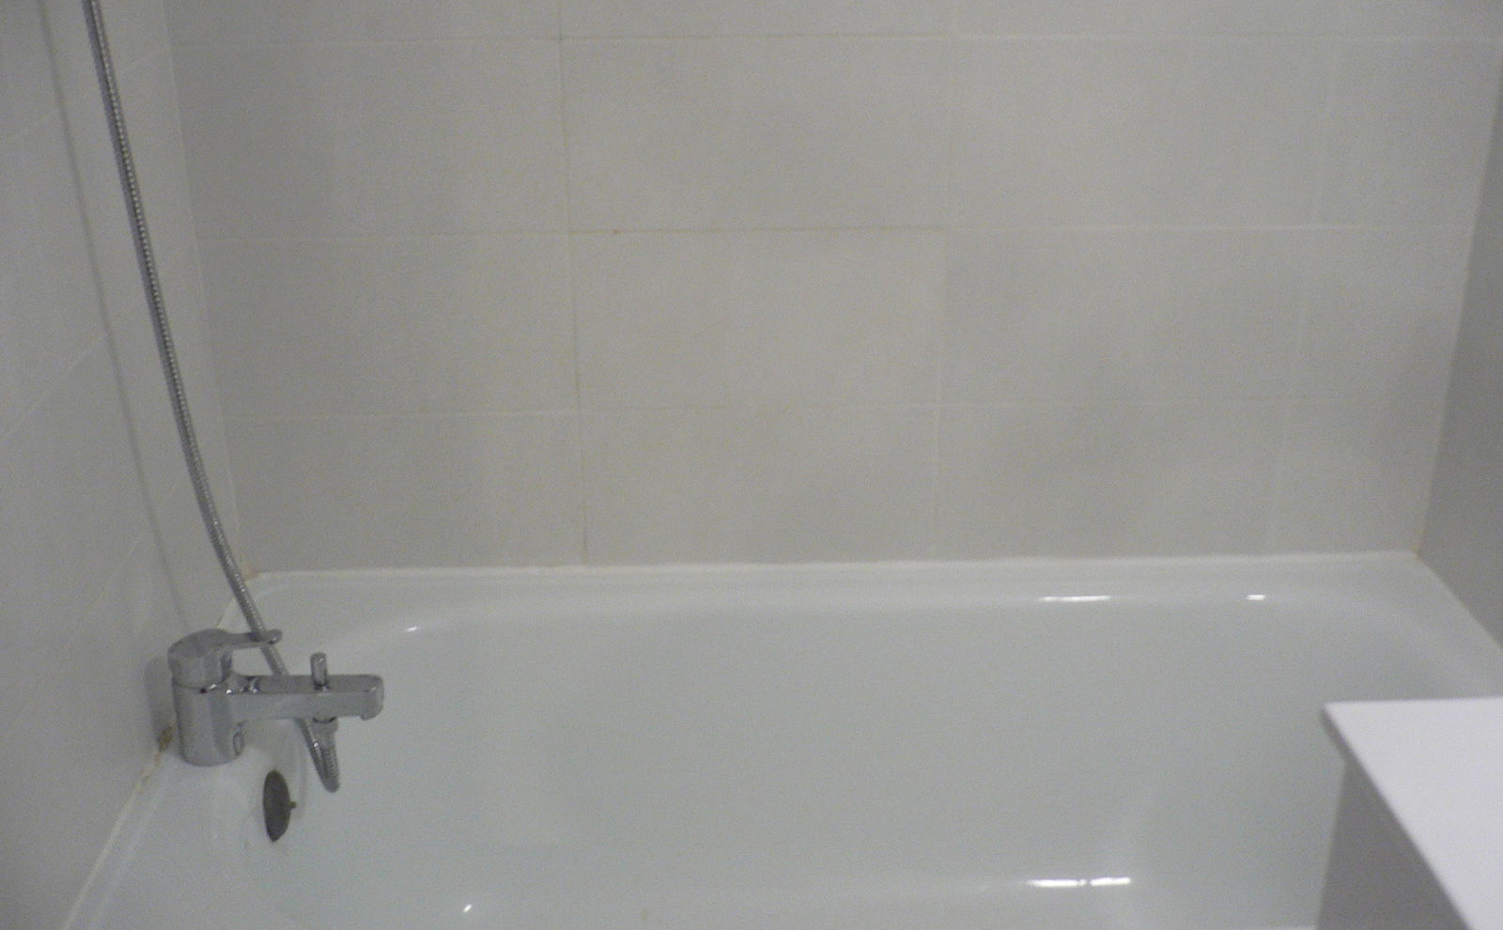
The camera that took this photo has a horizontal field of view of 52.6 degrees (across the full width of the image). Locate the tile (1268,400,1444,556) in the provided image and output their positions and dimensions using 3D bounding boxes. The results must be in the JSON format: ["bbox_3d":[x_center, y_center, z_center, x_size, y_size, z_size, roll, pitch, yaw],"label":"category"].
[{"bbox_3d":[0.698,0.013,1.768,0.177,0.193,0.010,-1,23,-2],"label":"tile"}]

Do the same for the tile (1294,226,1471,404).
[{"bbox_3d":[0.697,-0.169,1.690,0.177,0.197,0.010,-1,23,-2],"label":"tile"}]

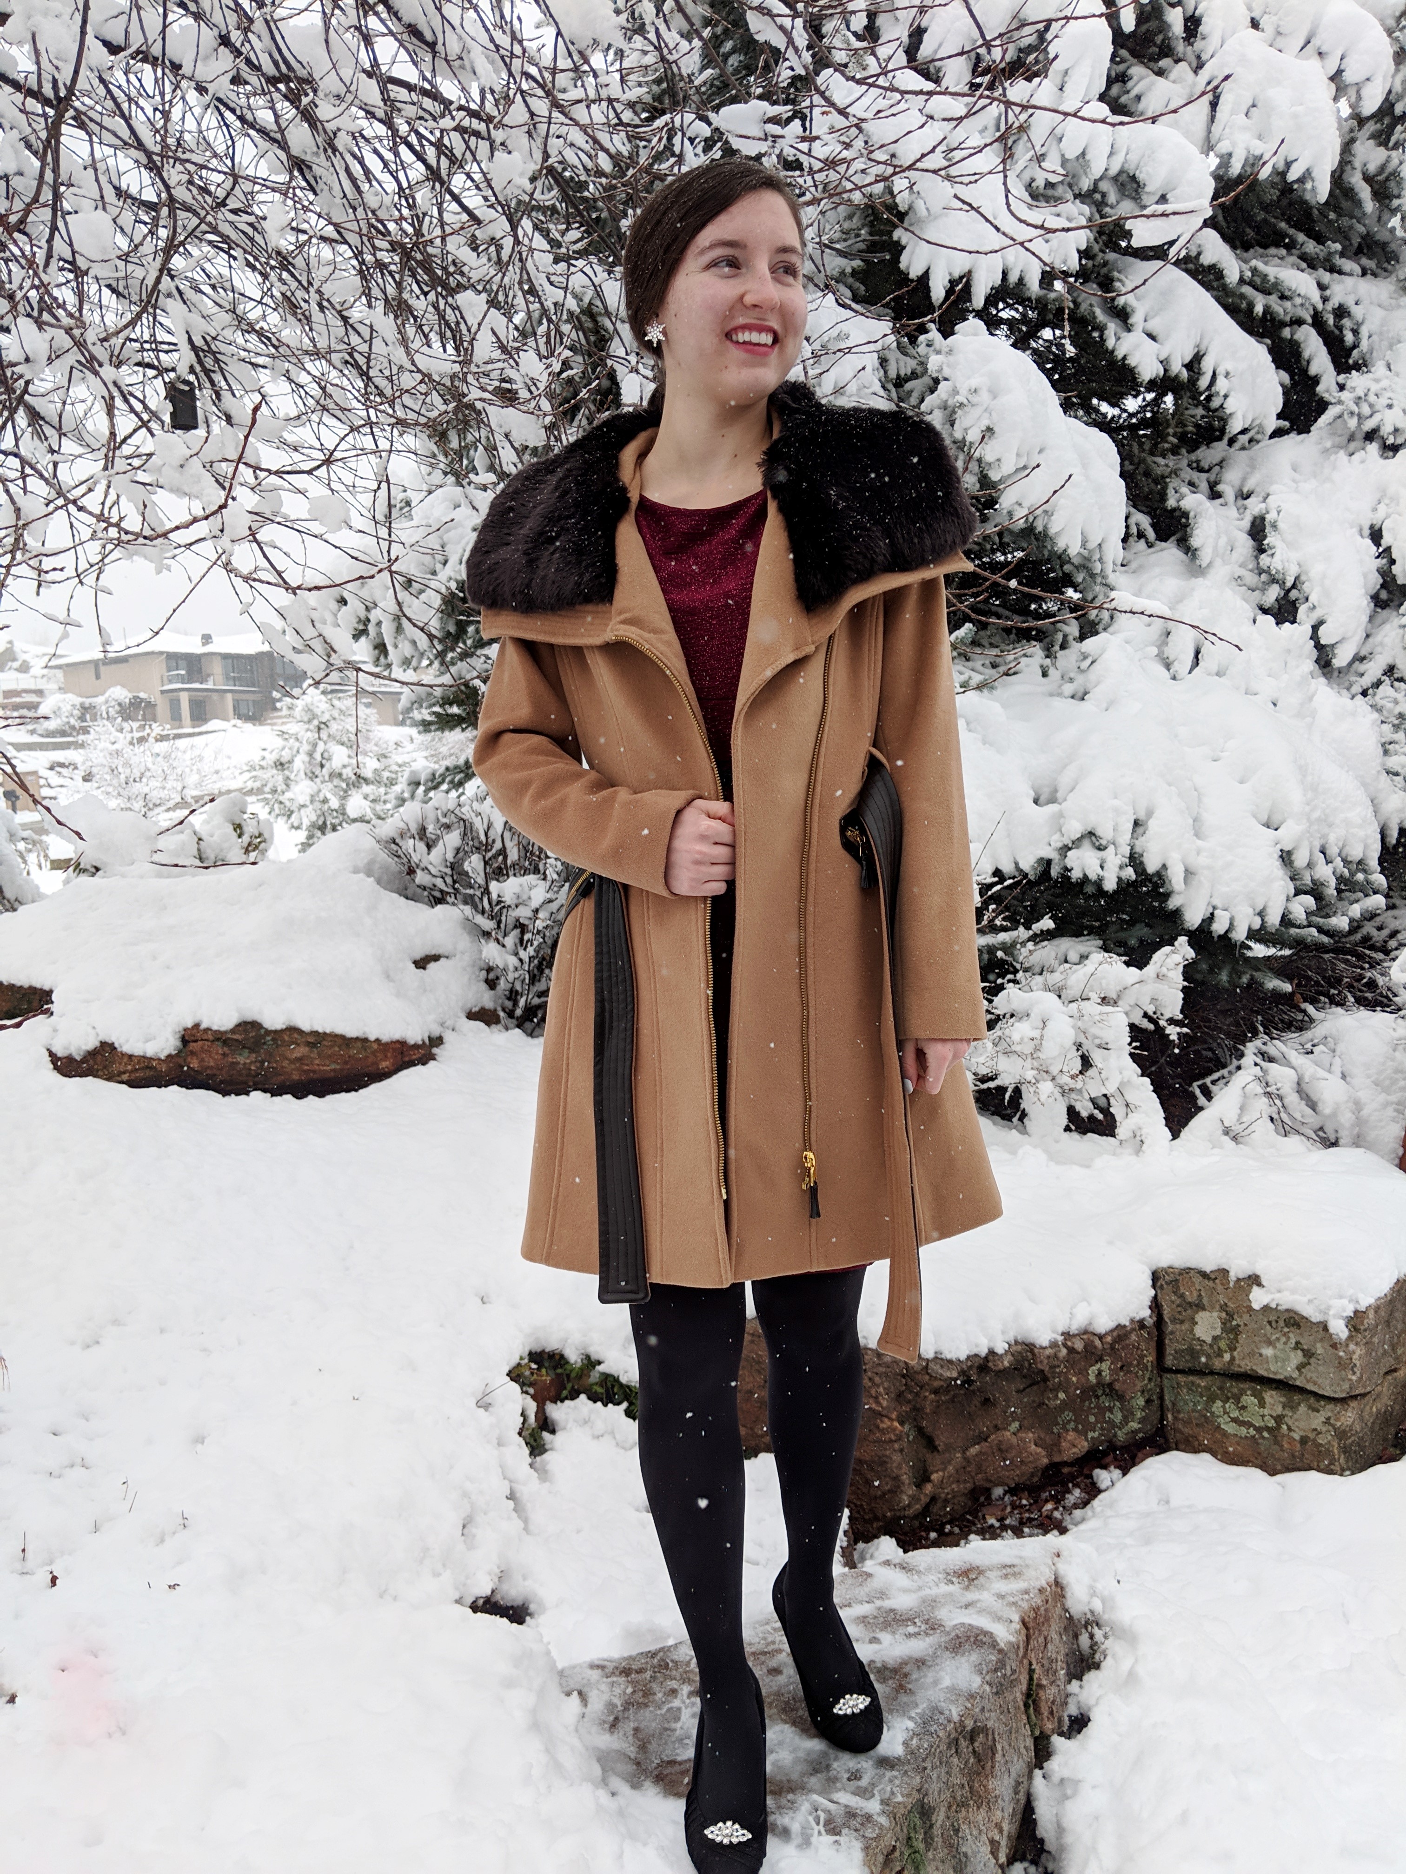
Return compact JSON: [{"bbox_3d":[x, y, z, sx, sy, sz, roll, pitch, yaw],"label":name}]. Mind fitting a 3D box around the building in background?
[{"bbox_3d":[-40.890,-19.900,115.000,14.000,7.000,19.000,-8,10,-39],"label":"building in background"}]

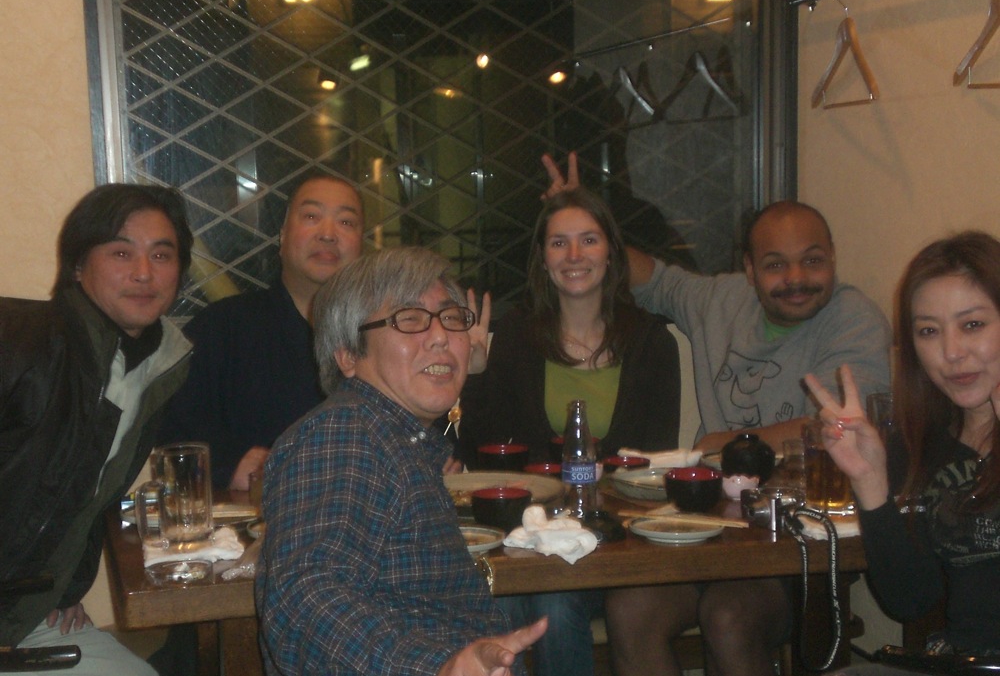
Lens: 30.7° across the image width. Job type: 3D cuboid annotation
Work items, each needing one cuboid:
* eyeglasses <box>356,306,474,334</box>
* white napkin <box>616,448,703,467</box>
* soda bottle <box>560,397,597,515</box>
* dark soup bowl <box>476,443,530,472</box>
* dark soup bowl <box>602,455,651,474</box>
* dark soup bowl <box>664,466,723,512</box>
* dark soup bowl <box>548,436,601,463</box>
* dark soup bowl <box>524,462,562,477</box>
[{"bbox_3d":[-0.127,-0.013,2.686,0.140,0.042,0.140,-2,-7,-31],"label":"eyeglasses"},{"bbox_3d":[0.302,0.226,3.444,0.160,0.031,0.060,-1,8,6],"label":"white napkin"},{"bbox_3d":[0.133,0.202,3.056,0.059,0.198,0.059,-1,8,0],"label":"soda bottle"},{"bbox_3d":[0.008,0.236,3.384,0.095,0.058,0.095,-1,8,0],"label":"dark soup bowl"},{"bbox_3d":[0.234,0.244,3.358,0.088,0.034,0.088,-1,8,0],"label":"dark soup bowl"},{"bbox_3d":[0.330,0.261,3.096,0.098,0.059,0.098,-1,8,0],"label":"dark soup bowl"},{"bbox_3d":[0.144,0.223,3.445,0.097,0.058,0.097,-1,8,0],"label":"dark soup bowl"},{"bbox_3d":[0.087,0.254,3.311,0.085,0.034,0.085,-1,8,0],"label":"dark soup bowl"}]

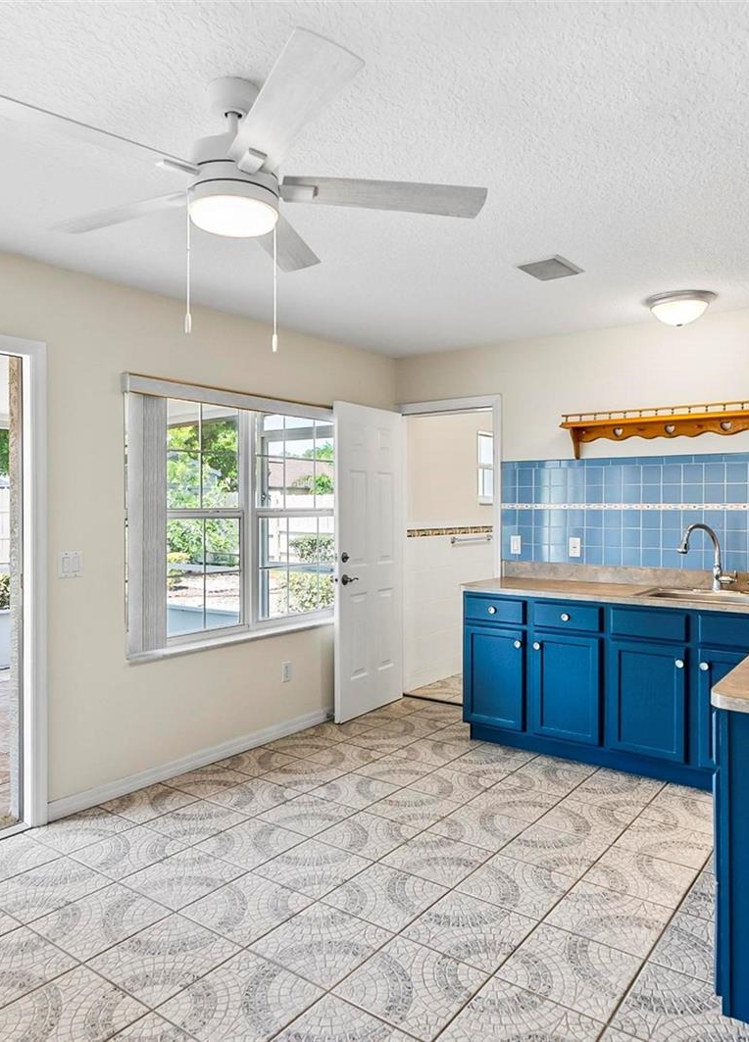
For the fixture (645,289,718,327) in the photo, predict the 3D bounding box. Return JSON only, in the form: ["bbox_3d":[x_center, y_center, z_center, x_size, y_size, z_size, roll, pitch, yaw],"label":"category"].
[{"bbox_3d":[1.570,-1.060,3.570,0.370,0.135,0.370,1,1,37],"label":"fixture"}]

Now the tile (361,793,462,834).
[{"bbox_3d":[0.164,1.323,3.159,0.333,0.010,0.333,0,0,37],"label":"tile"}]

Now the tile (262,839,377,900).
[{"bbox_3d":[-0.230,1.324,2.659,0.335,0.010,0.335,0,1,37],"label":"tile"}]

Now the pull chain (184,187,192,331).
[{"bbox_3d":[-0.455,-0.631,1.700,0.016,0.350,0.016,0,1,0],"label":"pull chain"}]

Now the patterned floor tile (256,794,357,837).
[{"bbox_3d":[-0.292,1.316,3.109,0.333,0.010,0.333,1,1,37],"label":"patterned floor tile"}]

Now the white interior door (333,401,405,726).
[{"bbox_3d":[-0.021,0.268,4.769,0.045,2.059,0.787,0,0,33],"label":"white interior door"}]

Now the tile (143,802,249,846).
[{"bbox_3d":[-0.776,1.323,3.066,0.335,0.010,0.335,0,1,37],"label":"tile"}]

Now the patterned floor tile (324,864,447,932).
[{"bbox_3d":[0.040,1.323,2.456,0.333,0.010,0.333,0,0,37],"label":"patterned floor tile"}]

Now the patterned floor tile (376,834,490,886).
[{"bbox_3d":[0.239,1.323,2.734,0.333,0.010,0.333,0,0,37],"label":"patterned floor tile"}]

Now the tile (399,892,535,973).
[{"bbox_3d":[0.305,1.323,2.256,0.333,0.010,0.333,0,0,37],"label":"tile"}]

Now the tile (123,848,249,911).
[{"bbox_3d":[-0.707,1.326,2.591,0.335,0.010,0.335,0,1,37],"label":"tile"}]

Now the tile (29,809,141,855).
[{"bbox_3d":[-1.239,1.323,2.984,0.333,0.010,0.333,0,0,37],"label":"tile"}]

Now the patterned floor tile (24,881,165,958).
[{"bbox_3d":[-0.910,1.329,2.320,0.335,0.010,0.335,0,1,37],"label":"patterned floor tile"}]

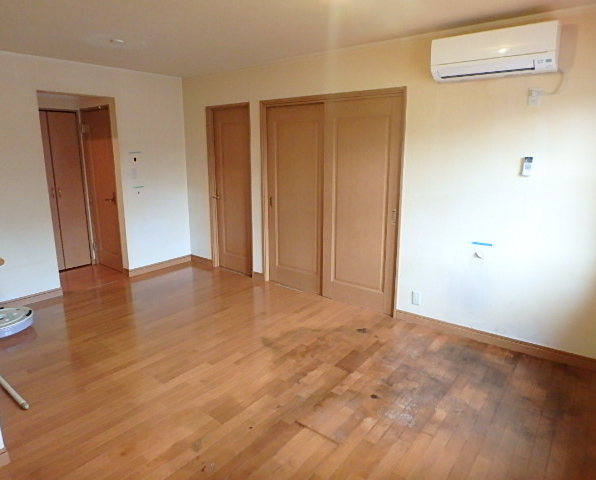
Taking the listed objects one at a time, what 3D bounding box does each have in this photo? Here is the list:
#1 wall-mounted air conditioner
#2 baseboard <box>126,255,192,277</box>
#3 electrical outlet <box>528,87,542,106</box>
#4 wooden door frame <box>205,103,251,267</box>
[{"bbox_3d":[1.353,-1.287,2.717,0.790,0.272,0.225,10,16,37],"label":"wall-mounted air conditioner"},{"bbox_3d":[-1.793,0.340,5.143,0.015,0.082,0.930,10,16,37],"label":"baseboard"},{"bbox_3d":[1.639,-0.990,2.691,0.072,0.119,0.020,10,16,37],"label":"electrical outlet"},{"bbox_3d":[-0.813,-0.587,4.802,0.745,2.050,0.120,10,16,37],"label":"wooden door frame"}]

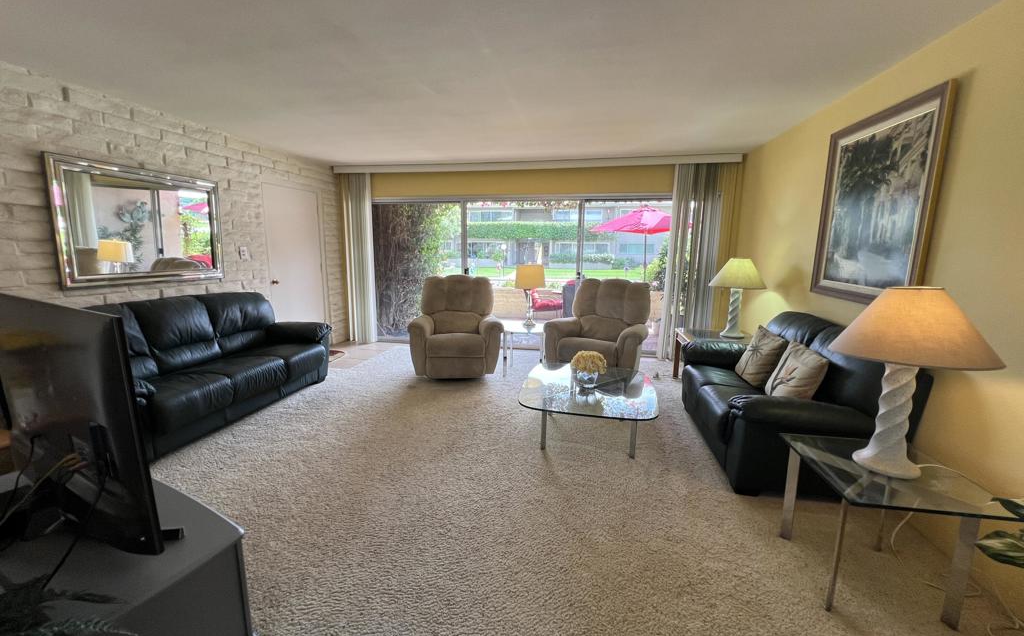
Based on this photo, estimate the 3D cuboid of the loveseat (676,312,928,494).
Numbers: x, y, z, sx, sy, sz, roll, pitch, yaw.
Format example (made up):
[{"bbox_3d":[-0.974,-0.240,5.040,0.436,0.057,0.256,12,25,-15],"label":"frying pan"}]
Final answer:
[{"bbox_3d":[1.760,0.466,2.712,0.830,0.900,1.440,2,11,10],"label":"loveseat"}]

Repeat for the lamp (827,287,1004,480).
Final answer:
[{"bbox_3d":[1.572,0.254,1.552,0.485,0.735,0.485,2,11,10],"label":"lamp"}]

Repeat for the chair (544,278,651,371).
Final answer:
[{"bbox_3d":[0.982,0.135,4.064,0.970,1.050,0.920,8,13,35],"label":"chair"}]

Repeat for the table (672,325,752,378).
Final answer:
[{"bbox_3d":[2.021,0.445,3.827,0.670,0.545,0.640,2,11,10],"label":"table"}]

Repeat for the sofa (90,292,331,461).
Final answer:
[{"bbox_3d":[-2.470,0.329,3.163,0.860,0.930,1.960,3,11,13],"label":"sofa"}]

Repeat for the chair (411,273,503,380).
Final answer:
[{"bbox_3d":[-0.609,0.064,4.377,0.970,1.050,0.920,0,10,-4],"label":"chair"}]

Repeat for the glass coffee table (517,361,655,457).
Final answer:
[{"bbox_3d":[0.542,0.695,2.804,0.910,0.395,0.940,2,11,10],"label":"glass coffee table"}]

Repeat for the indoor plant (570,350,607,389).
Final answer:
[{"bbox_3d":[0.553,0.362,2.763,0.255,0.270,0.255,2,11,10],"label":"indoor plant"}]

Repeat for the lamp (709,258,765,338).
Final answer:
[{"bbox_3d":[2.163,-0.185,3.708,0.480,0.750,0.480,2,11,10],"label":"lamp"}]

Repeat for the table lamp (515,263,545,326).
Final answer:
[{"bbox_3d":[0.198,-0.241,4.279,0.335,0.690,0.335,2,11,10],"label":"table lamp"}]

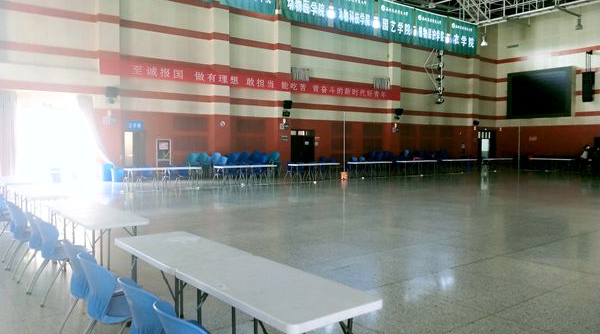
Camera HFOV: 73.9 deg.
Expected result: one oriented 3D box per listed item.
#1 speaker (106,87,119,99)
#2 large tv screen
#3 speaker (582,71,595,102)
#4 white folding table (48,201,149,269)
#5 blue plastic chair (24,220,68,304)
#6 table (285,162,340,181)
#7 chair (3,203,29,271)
[{"bbox_3d":[-7.571,-2.984,16.010,0.402,0.467,0.380,-2,4,-33],"label":"speaker"},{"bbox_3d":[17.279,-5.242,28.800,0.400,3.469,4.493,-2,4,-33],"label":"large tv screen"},{"bbox_3d":[18.758,-5.156,25.823,0.500,1.958,0.625,-2,4,-33],"label":"speaker"},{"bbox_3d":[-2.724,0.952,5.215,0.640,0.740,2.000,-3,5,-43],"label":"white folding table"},{"bbox_3d":[-2.563,0.971,4.307,0.530,0.810,0.500,-3,5,-45],"label":"blue plastic chair"},{"bbox_3d":[0.709,0.223,17.805,2.350,0.740,0.620,-2,4,-33],"label":"table"},{"bbox_3d":[-3.717,0.900,5.430,0.530,0.810,0.500,-3,5,-45],"label":"chair"}]

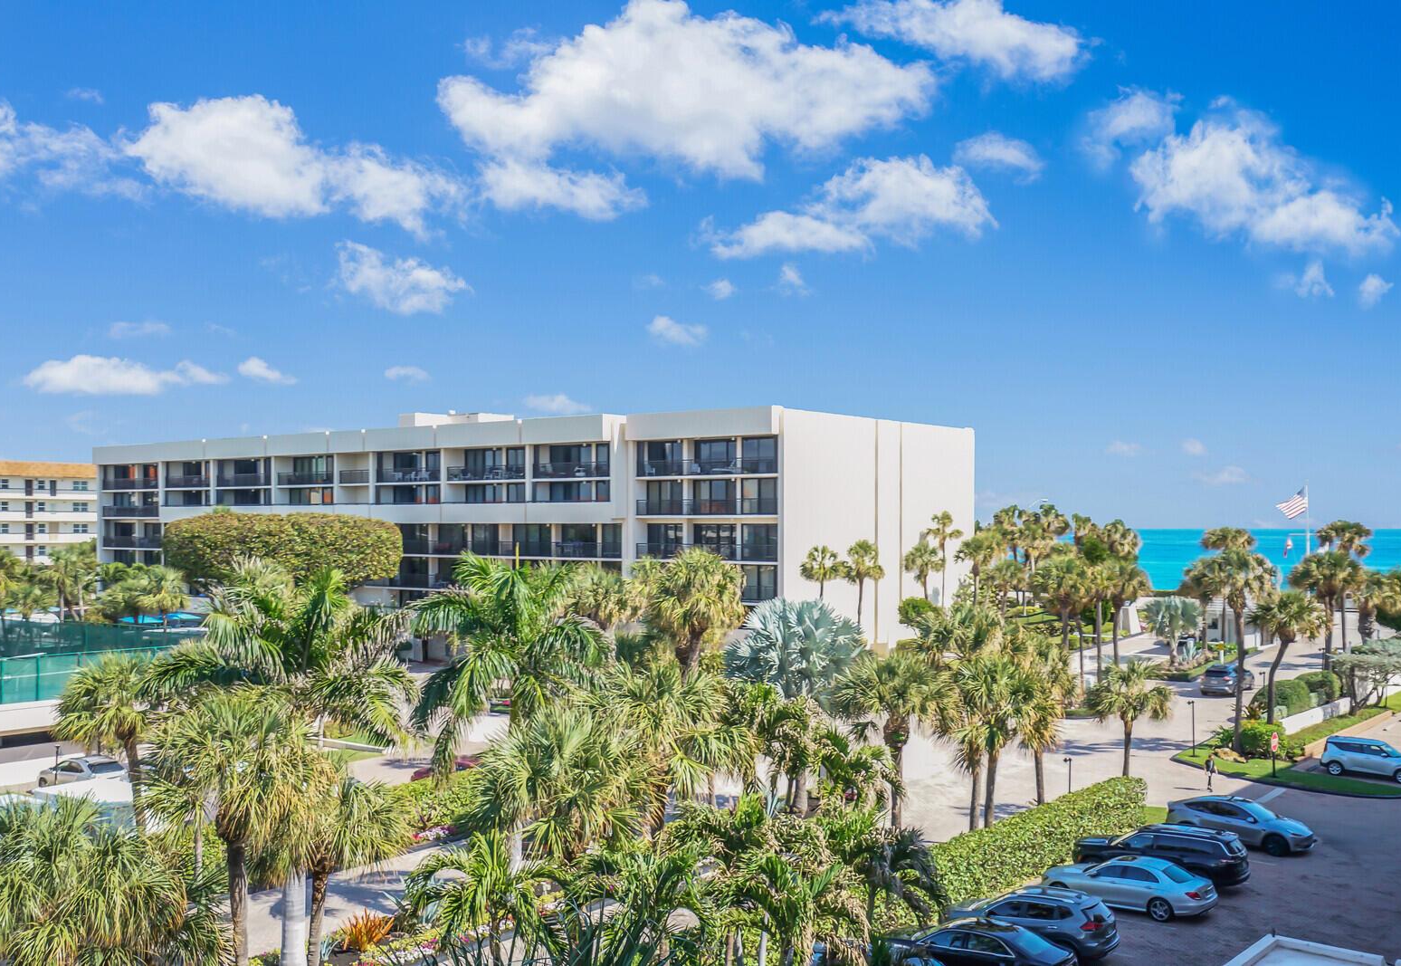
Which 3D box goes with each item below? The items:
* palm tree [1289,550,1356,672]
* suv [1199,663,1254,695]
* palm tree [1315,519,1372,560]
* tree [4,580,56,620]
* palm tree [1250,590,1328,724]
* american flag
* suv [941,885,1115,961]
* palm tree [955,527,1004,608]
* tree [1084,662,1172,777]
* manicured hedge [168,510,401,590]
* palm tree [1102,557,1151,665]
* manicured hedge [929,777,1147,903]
[{"bbox_3d":[40.662,8.522,91.780,4.290,8.270,4.290,0,-2,0],"label":"palm tree"},{"bbox_3d":[32.262,11.985,85.934,1.900,1.680,4.700,-1,-2,39],"label":"suv"},{"bbox_3d":[51.700,8.687,112.784,4.400,11.460,4.400,0,-2,0],"label":"palm tree"},{"bbox_3d":[-52.251,10.395,109.731,3.512,5.714,3.512,1,-2,-25],"label":"tree"},{"bbox_3d":[30.085,9.099,71.991,3.696,7.259,3.696,-1,-2,23],"label":"palm tree"},{"bbox_3d":[49.598,1.753,118.002,3.000,2.500,0.450,1,-2,-18],"label":"american flag"},{"bbox_3d":[8.500,11.392,36.904,4.690,1.720,1.840,-1,-2,37],"label":"suv"},{"bbox_3d":[24.027,9.088,121.777,4.040,10.054,4.040,0,-2,11],"label":"palm tree"},{"bbox_3d":[17.300,9.971,56.717,3.500,5.400,3.500,0,-2,0],"label":"tree"},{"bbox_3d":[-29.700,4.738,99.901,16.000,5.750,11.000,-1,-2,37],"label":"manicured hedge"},{"bbox_3d":[27.757,9.079,91.613,3.038,8.512,3.038,-1,-2,17],"label":"palm tree"},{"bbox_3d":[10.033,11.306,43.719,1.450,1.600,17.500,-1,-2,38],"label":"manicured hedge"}]

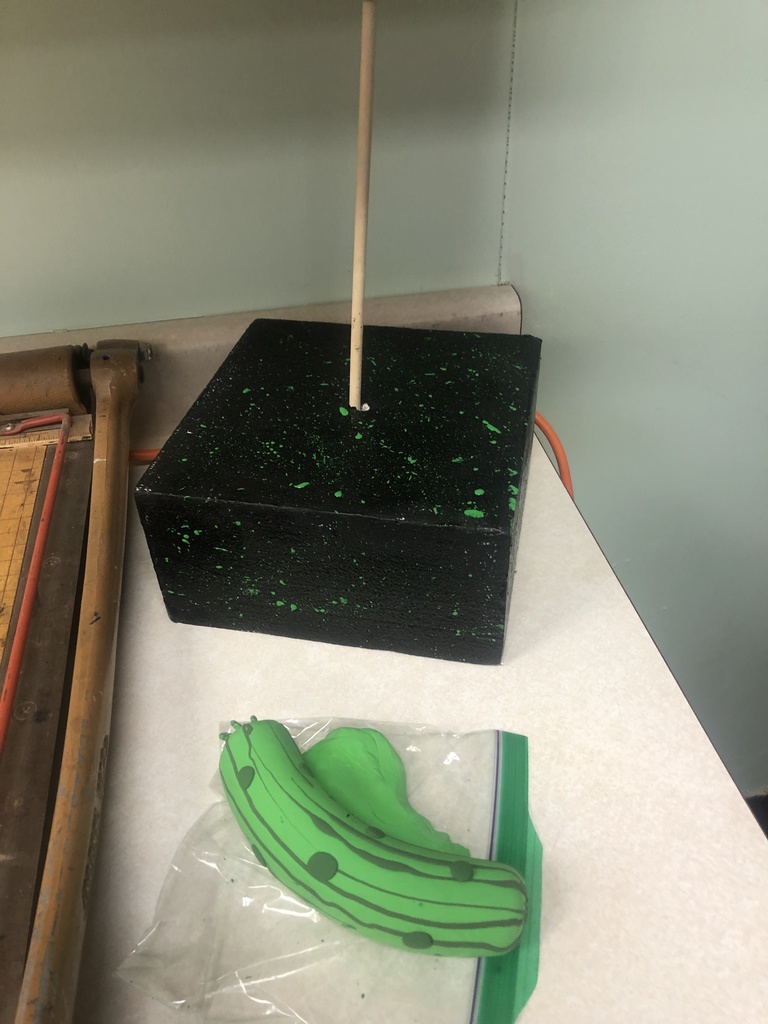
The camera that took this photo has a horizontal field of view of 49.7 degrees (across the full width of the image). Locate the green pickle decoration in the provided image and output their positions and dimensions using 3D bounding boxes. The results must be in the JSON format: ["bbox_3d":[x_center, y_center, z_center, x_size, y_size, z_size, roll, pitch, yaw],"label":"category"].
[{"bbox_3d":[-0.017,0.145,0.373,0.171,0.039,0.056,23,46,28],"label":"green pickle decoration"}]

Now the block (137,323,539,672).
[{"bbox_3d":[-0.013,-0.025,0.529,0.200,0.101,0.200,6,41,11],"label":"block"}]

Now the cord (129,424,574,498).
[{"bbox_3d":[-0.015,-0.030,0.674,0.370,0.085,0.020,-6,40,-3],"label":"cord"}]

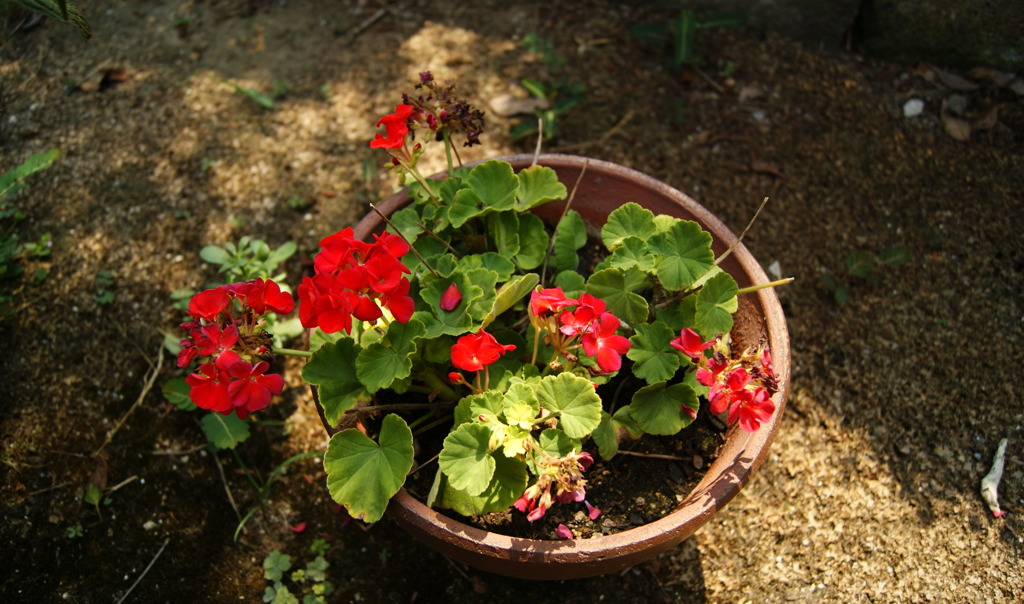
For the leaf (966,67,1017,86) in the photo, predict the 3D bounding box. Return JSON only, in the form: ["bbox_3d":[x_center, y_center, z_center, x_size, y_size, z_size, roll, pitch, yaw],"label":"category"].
[{"bbox_3d":[0.607,-0.286,0.974,0.063,0.013,0.026,2,53,0],"label":"leaf"}]

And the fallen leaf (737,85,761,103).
[{"bbox_3d":[0.311,-0.273,1.006,0.033,0.012,0.026,-8,55,-8],"label":"fallen leaf"}]

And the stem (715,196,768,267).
[{"bbox_3d":[0.179,-0.055,0.601,0.009,0.068,0.006,38,24,10],"label":"stem"}]

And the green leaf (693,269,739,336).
[{"bbox_3d":[0.157,0.001,0.593,0.043,0.012,0.047,18,62,-21],"label":"green leaf"}]

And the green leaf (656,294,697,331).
[{"bbox_3d":[0.126,0.008,0.584,0.034,0.012,0.034,17,74,11],"label":"green leaf"}]

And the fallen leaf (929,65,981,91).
[{"bbox_3d":[0.629,-0.319,1.092,0.068,0.015,0.023,38,60,25],"label":"fallen leaf"}]

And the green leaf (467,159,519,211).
[{"bbox_3d":[-0.018,-0.103,0.692,0.055,0.040,0.036,4,53,0],"label":"green leaf"}]

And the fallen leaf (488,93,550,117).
[{"bbox_3d":[0.008,-0.239,0.928,0.074,0.013,0.034,2,53,0],"label":"fallen leaf"}]

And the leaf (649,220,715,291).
[{"bbox_3d":[0.134,-0.037,0.609,0.050,0.013,0.052,-2,69,5],"label":"leaf"}]

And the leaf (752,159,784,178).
[{"bbox_3d":[0.293,-0.153,0.882,0.046,0.009,0.022,31,58,19],"label":"leaf"}]

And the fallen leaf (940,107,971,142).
[{"bbox_3d":[0.530,-0.212,0.918,0.037,0.015,0.042,2,53,0],"label":"fallen leaf"}]

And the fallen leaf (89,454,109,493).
[{"bbox_3d":[-0.376,0.155,0.698,0.011,0.007,0.035,6,52,3],"label":"fallen leaf"}]

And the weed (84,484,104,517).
[{"bbox_3d":[-0.359,0.171,0.661,0.015,0.012,0.028,-8,55,-8],"label":"weed"}]

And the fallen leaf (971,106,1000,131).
[{"bbox_3d":[0.681,-0.264,1.105,0.043,0.016,0.035,4,53,0],"label":"fallen leaf"}]

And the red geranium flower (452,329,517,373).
[{"bbox_3d":[-0.021,0.035,0.548,0.042,0.027,0.026,4,22,7],"label":"red geranium flower"}]

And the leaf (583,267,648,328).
[{"bbox_3d":[0.076,-0.003,0.557,0.045,0.014,0.045,-44,75,-11],"label":"leaf"}]

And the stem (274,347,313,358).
[{"bbox_3d":[-0.156,0.035,0.545,0.028,0.004,0.004,8,53,-3],"label":"stem"}]

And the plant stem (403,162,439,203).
[{"bbox_3d":[-0.083,-0.110,0.706,0.006,0.048,0.006,-43,26,1],"label":"plant stem"}]

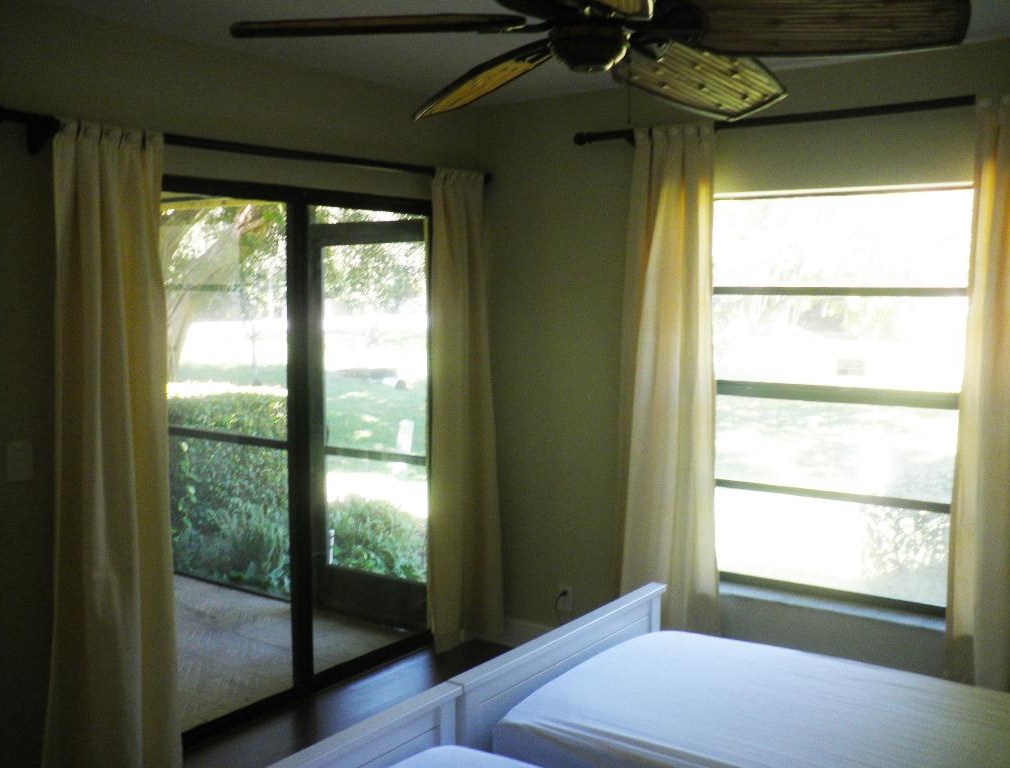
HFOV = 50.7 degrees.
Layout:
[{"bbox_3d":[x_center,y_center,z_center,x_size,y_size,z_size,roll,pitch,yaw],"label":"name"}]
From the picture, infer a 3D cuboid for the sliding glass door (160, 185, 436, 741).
[{"bbox_3d":[-0.836,0.257,4.215,0.109,2.023,1.734,4,7,35],"label":"sliding glass door"}]

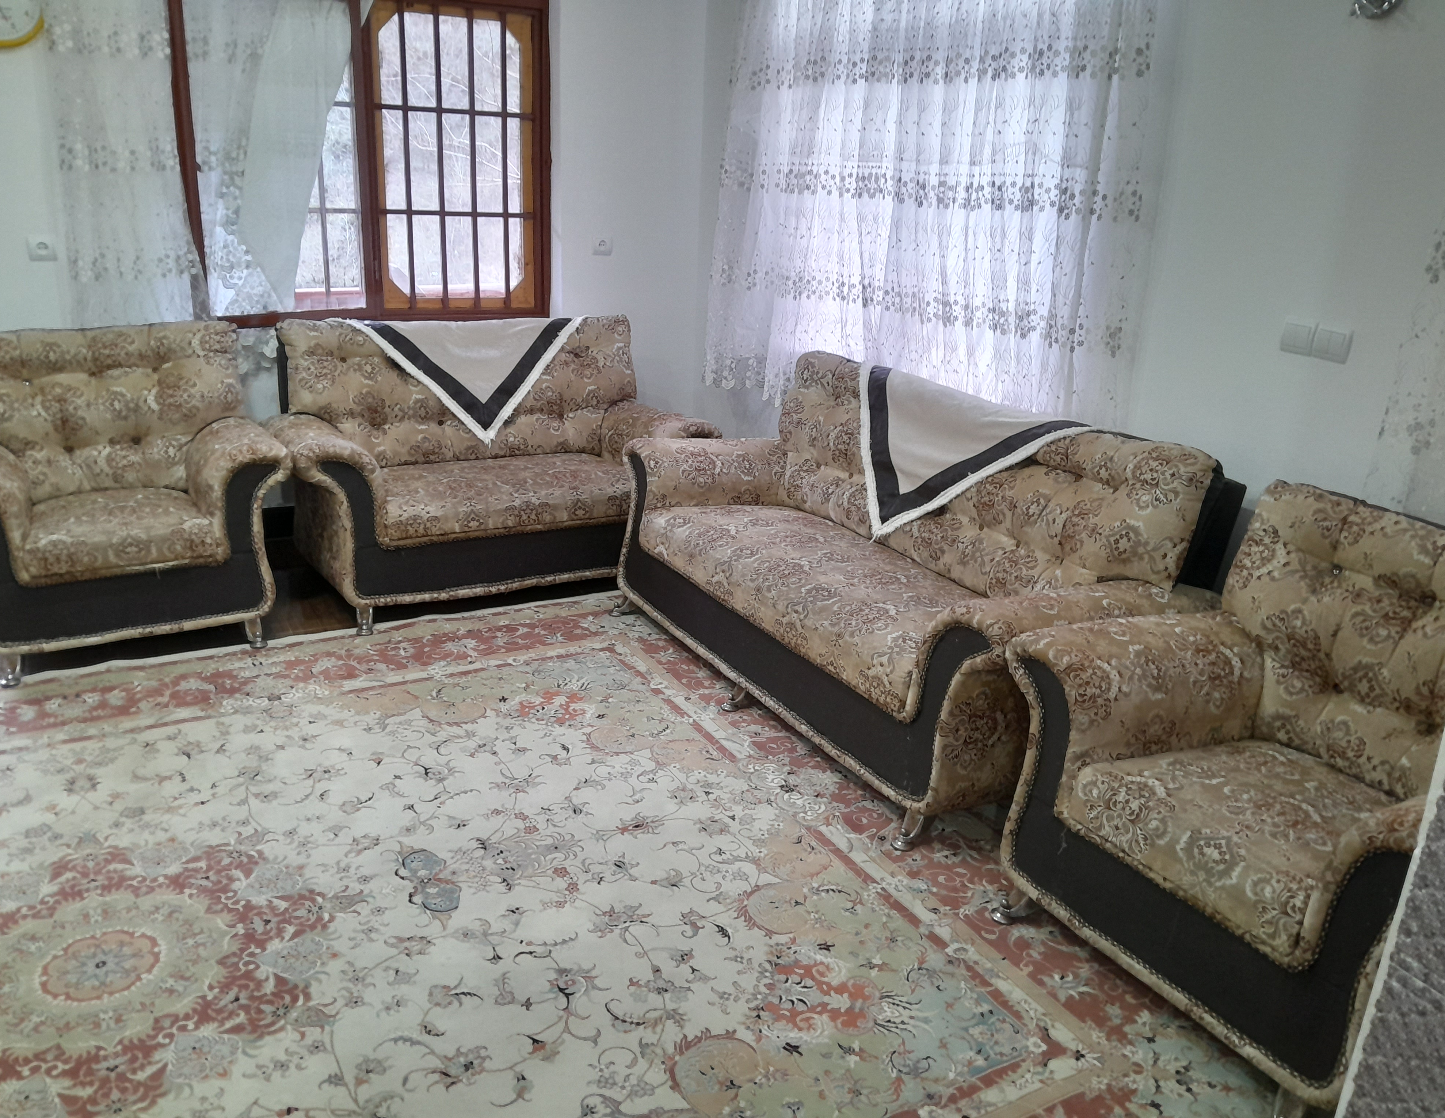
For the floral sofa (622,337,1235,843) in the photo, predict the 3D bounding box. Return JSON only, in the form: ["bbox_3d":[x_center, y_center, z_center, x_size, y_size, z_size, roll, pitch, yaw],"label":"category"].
[{"bbox_3d":[0.410,-0.047,3.324,0.890,0.905,1.950,-8,21,-28],"label":"floral sofa"}]

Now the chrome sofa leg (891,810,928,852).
[{"bbox_3d":[0.439,0.615,2.604,0.085,0.105,0.055,-8,21,-28],"label":"chrome sofa leg"}]

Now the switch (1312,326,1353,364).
[{"bbox_3d":[1.446,-0.510,2.657,0.014,0.082,0.083,-8,21,-28],"label":"switch"}]

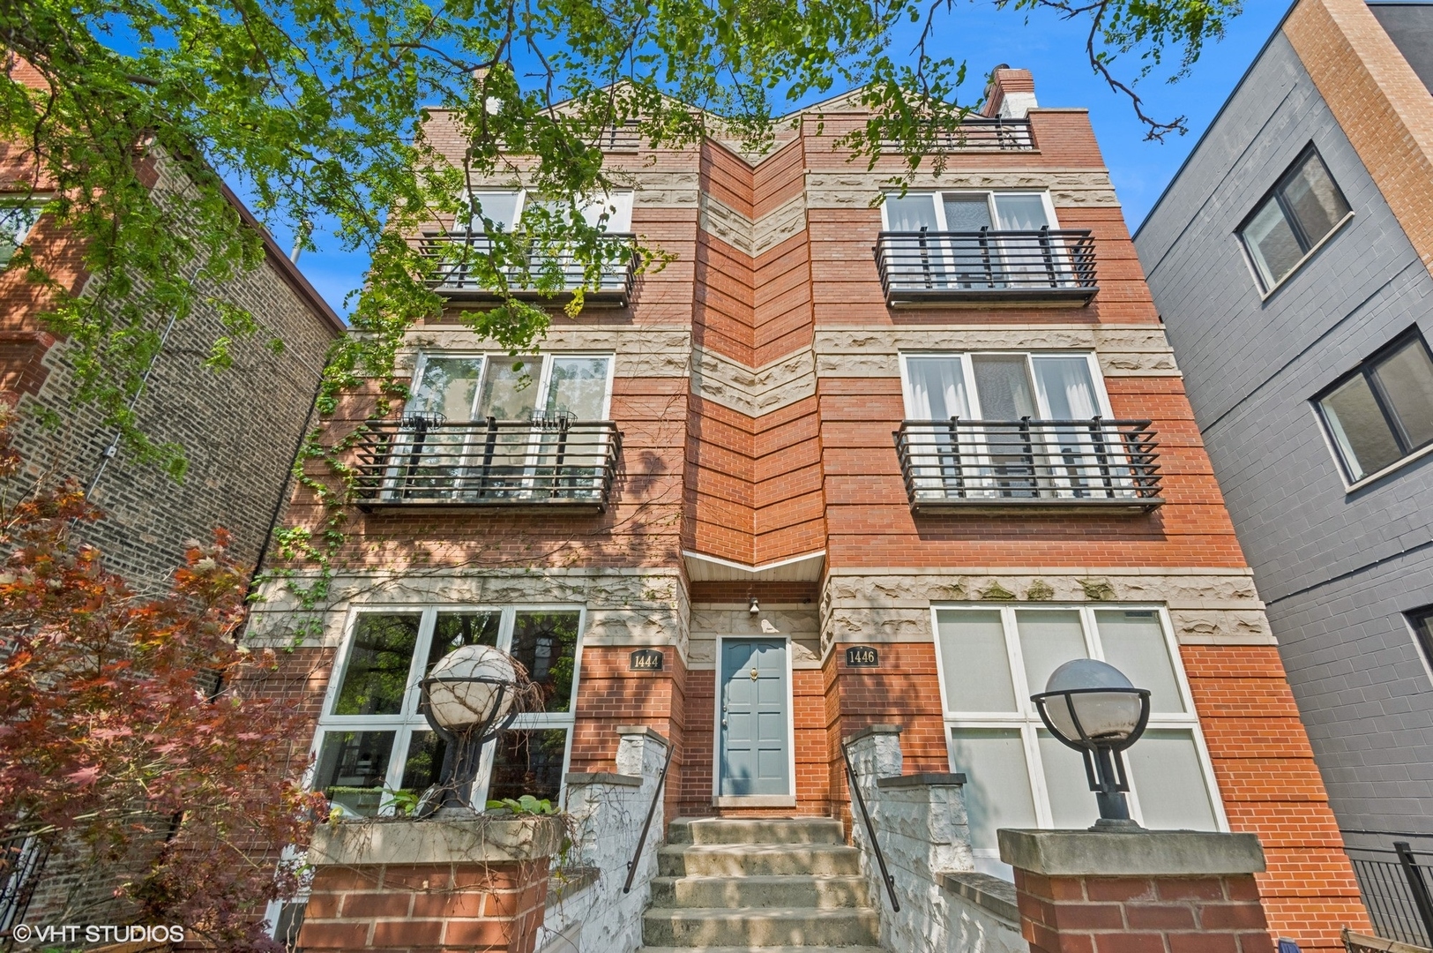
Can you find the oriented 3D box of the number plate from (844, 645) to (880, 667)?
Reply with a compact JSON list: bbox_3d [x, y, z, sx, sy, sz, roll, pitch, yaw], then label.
[{"bbox_3d":[1.654,2.045,6.782,0.375,0.230,0.030,0,-25,1],"label":"number plate"}]

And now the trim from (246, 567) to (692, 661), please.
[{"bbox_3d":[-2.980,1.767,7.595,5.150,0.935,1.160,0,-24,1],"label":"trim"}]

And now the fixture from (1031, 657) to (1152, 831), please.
[{"bbox_3d":[1.297,0.889,2.017,0.368,0.525,0.368,0,-24,1],"label":"fixture"}]

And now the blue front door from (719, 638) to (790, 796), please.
[{"bbox_3d":[0.517,3.191,7.987,0.907,1.965,0.060,0,-24,1],"label":"blue front door"}]

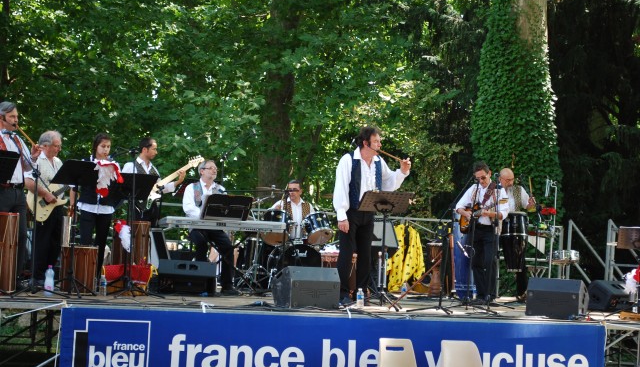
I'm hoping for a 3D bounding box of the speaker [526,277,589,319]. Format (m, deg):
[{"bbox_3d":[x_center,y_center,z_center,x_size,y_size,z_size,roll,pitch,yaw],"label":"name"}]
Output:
[{"bbox_3d":[2.410,1.159,14.880,0.570,0.390,0.460,2,-2,21],"label":"speaker"}]

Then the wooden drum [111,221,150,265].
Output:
[{"bbox_3d":[-1.969,0.778,15.250,0.390,0.730,0.390,3,-1,0],"label":"wooden drum"}]

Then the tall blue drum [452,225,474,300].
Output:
[{"bbox_3d":[1.804,0.967,18.100,0.320,0.960,0.320,3,-2,0],"label":"tall blue drum"}]

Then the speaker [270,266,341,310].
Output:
[{"bbox_3d":[-0.126,0.966,13.600,0.520,0.400,0.420,4,-2,-23],"label":"speaker"}]

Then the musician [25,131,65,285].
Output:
[{"bbox_3d":[-3.047,0.261,16.150,0.520,1.690,0.420,4,-2,-41],"label":"musician"}]

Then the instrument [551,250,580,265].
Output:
[{"bbox_3d":[2.835,0.858,17.000,0.370,0.155,0.370,3,-9,-6],"label":"instrument"}]

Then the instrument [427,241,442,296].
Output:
[{"bbox_3d":[1.392,1.050,17.600,0.250,0.650,0.250,3,-2,0],"label":"instrument"}]

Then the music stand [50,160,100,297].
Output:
[{"bbox_3d":[-2.326,0.407,13.950,0.480,1.300,0.450,4,-2,-27],"label":"music stand"}]

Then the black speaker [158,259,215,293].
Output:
[{"bbox_3d":[-1.390,0.964,15.200,0.580,0.370,0.400,3,-2,-3],"label":"black speaker"}]

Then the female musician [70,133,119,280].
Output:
[{"bbox_3d":[-2.324,0.292,15.050,0.470,1.600,0.380,4,-2,-17],"label":"female musician"}]

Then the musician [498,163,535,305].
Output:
[{"bbox_3d":[2.394,0.622,17.700,0.500,1.620,0.440,4,-2,-14],"label":"musician"}]

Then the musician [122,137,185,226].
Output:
[{"bbox_3d":[-1.939,0.317,16.900,0.680,1.710,0.500,4,-2,-33],"label":"musician"}]

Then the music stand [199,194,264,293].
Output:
[{"bbox_3d":[-0.964,0.643,15.900,0.580,1.100,0.450,4,-2,-18],"label":"music stand"}]

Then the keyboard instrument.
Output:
[{"bbox_3d":[-1.055,0.449,16.050,1.320,0.110,0.370,3,-2,-15],"label":"keyboard instrument"}]

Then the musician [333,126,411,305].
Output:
[{"bbox_3d":[0.501,0.350,14.827,0.660,1.810,0.520,4,-2,-35],"label":"musician"}]

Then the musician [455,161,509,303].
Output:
[{"bbox_3d":[1.888,0.558,16.901,0.600,1.640,0.450,3,-1,12],"label":"musician"}]

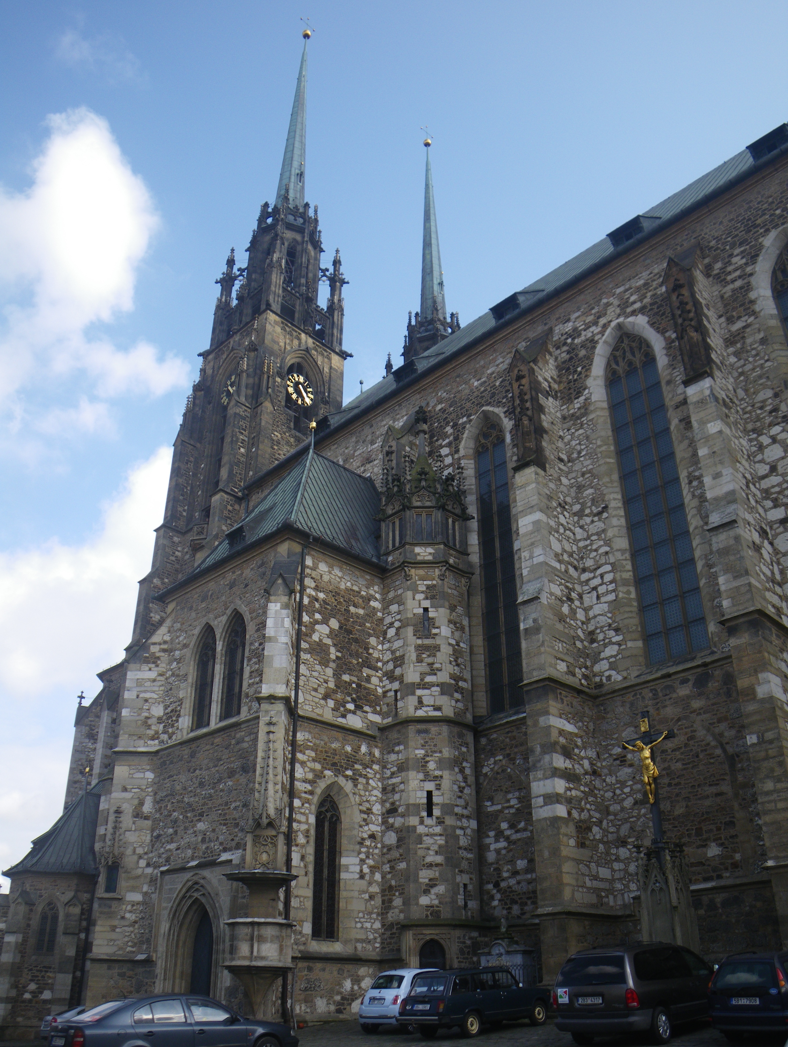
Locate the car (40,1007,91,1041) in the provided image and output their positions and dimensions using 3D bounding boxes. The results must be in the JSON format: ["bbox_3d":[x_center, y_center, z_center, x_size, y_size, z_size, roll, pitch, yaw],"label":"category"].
[{"bbox_3d":[-11.214,19.406,32.730,4.350,1.450,1.730,24,-37,-37],"label":"car"}]

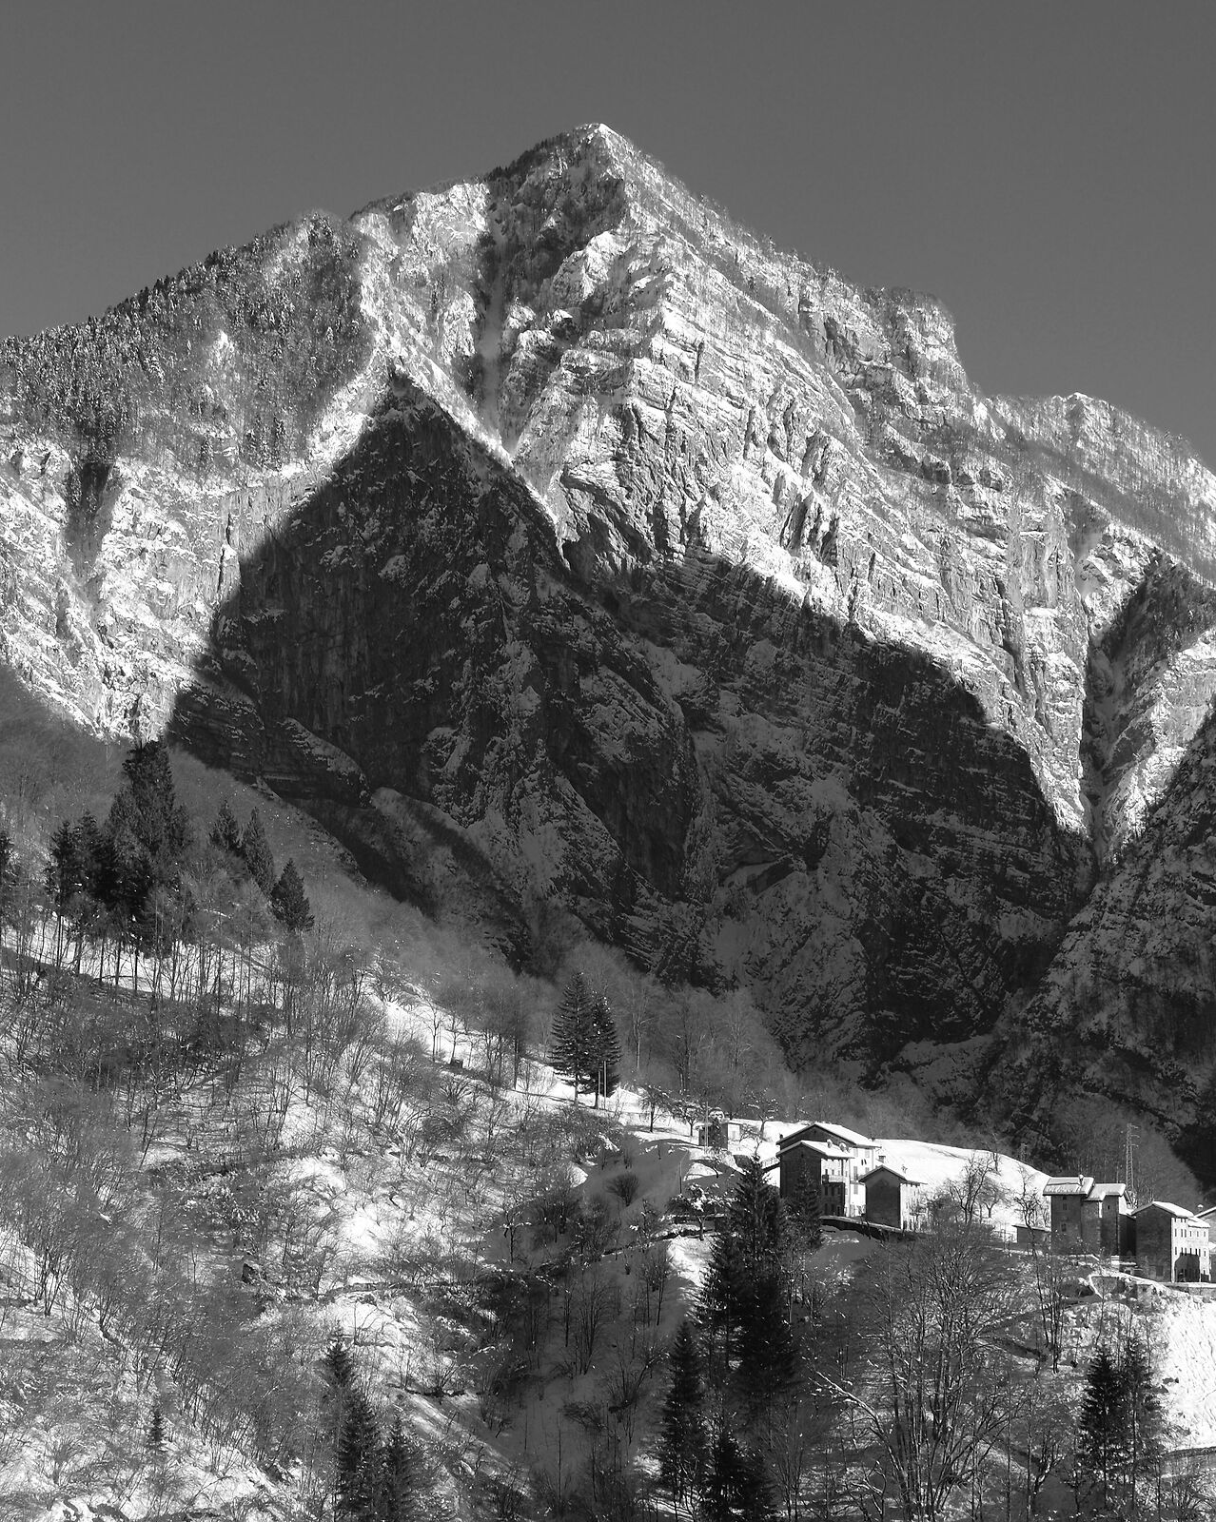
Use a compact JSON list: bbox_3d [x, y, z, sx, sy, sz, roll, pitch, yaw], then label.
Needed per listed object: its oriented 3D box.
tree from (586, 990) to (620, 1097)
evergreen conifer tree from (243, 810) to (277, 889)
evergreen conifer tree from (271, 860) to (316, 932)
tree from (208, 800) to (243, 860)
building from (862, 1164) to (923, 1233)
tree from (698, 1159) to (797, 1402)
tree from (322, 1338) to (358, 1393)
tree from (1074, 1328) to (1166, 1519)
[{"bbox_3d":[-1.317,41.757,608.568,6.338,16.636,6.338,0,-8,0],"label":"tree"},{"bbox_3d":[-48.280,12.710,570.000,5.060,12.210,5.060,0,-8,0],"label":"evergreen conifer tree"},{"bbox_3d":[-48.850,21.259,637.779,6.649,12.191,6.649,1,-9,-4],"label":"evergreen conifer tree"},{"bbox_3d":[-59.788,11.486,647.143,5.346,10.693,5.346,1,-9,-5],"label":"tree"},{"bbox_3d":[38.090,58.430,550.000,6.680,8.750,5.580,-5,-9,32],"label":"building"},{"bbox_3d":[17.851,66.653,525.489,11.931,32.121,11.931,0,-9,2],"label":"tree"},{"bbox_3d":[-31.502,71.615,483.714,4.242,8.061,4.242,1,-9,-4],"label":"tree"},{"bbox_3d":[62.830,81.220,505.000,10.930,22.740,8.740,0,-8,0],"label":"tree"}]

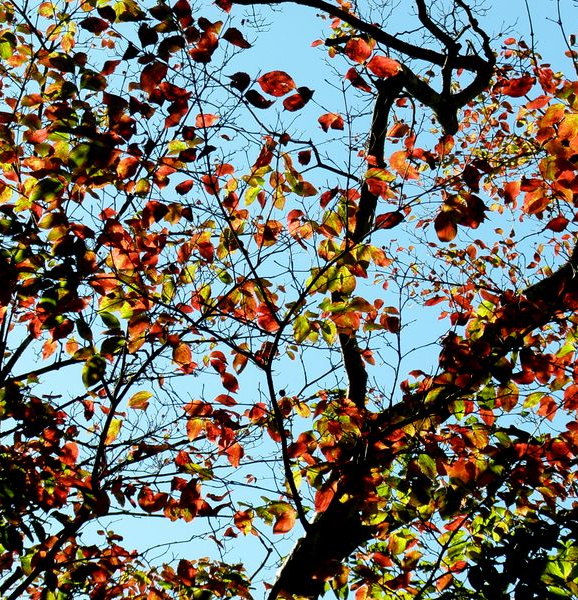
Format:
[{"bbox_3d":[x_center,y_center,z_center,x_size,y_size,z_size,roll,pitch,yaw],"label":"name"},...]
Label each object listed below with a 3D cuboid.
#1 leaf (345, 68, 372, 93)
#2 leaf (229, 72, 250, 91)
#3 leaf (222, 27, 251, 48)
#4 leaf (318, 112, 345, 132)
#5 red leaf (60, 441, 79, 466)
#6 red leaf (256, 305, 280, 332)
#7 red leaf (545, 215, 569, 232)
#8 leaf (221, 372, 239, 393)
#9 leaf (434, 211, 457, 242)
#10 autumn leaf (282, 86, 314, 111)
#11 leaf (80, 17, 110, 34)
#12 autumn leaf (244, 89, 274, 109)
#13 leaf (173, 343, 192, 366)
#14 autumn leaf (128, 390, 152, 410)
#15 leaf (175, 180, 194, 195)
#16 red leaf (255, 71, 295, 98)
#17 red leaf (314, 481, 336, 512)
[{"bbox_3d":[0.179,-0.567,5.970,0.086,0.030,0.036,45,-85,-3],"label":"leaf"},{"bbox_3d":[-0.128,-0.565,5.972,0.049,0.049,0.030,10,5,-2],"label":"leaf"},{"bbox_3d":[-0.141,-0.702,6.200,0.081,0.044,0.030,0,-33,0],"label":"leaf"},{"bbox_3d":[0.121,-0.505,6.600,0.080,0.045,0.030,0,-33,0],"label":"leaf"},{"bbox_3d":[-0.604,0.422,6.357,0.053,0.069,0.030,20,-5,-4],"label":"red leaf"},{"bbox_3d":[-0.062,0.054,6.700,0.070,0.077,0.030,0,-33,0],"label":"red leaf"},{"bbox_3d":[0.744,-0.212,6.400,0.073,0.025,0.044,-14,-76,10],"label":"red leaf"},{"bbox_3d":[-0.157,0.219,6.200,0.042,0.025,0.070,-35,-79,6],"label":"leaf"},{"bbox_3d":[0.394,-0.184,5.800,0.058,0.076,0.030,0,-33,0],"label":"leaf"},{"bbox_3d":[0.022,-0.520,6.000,0.098,0.025,0.052,-28,-74,9],"label":"autumn leaf"},{"bbox_3d":[-0.522,-0.736,6.200,0.085,0.025,0.045,-1,-70,-5],"label":"leaf"},{"bbox_3d":[-0.079,-0.521,5.977,0.083,0.039,0.030,33,4,-3],"label":"autumn leaf"},{"bbox_3d":[-0.294,0.151,6.391,0.050,0.067,0.030,-5,-1,-3],"label":"leaf"},{"bbox_3d":[-0.413,0.278,6.381,0.069,0.047,0.030,-25,-1,-4],"label":"autumn leaf"},{"bbox_3d":[-0.293,-0.316,6.486,0.053,0.034,0.025,-32,4,-1],"label":"leaf"},{"bbox_3d":[-0.030,-0.534,5.700,0.096,0.057,0.030,0,-33,0],"label":"red leaf"},{"bbox_3d":[0.098,0.542,6.376,0.050,0.091,0.030,28,-4,3],"label":"red leaf"}]

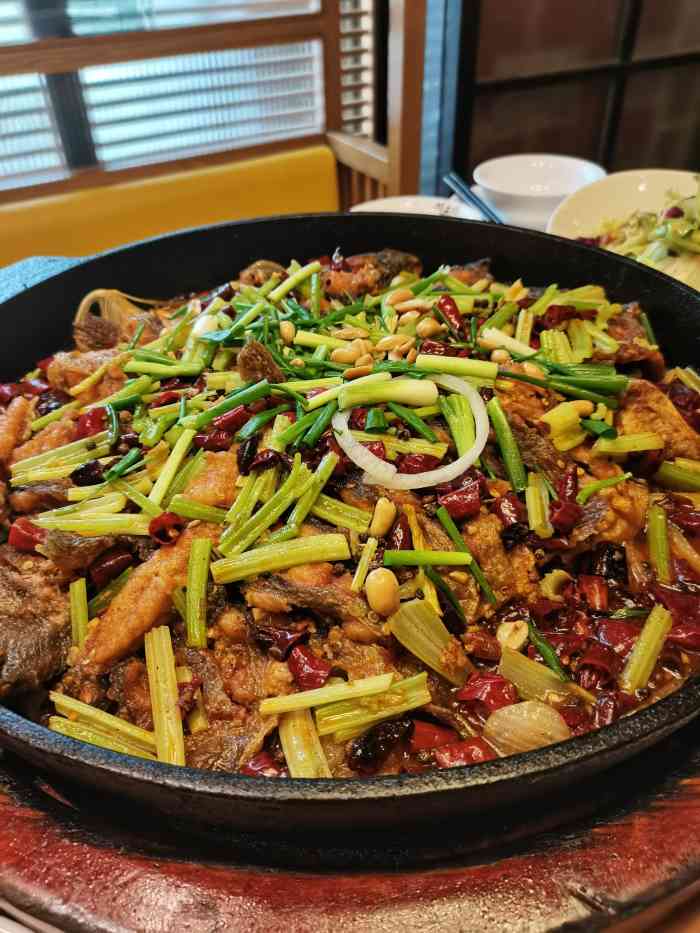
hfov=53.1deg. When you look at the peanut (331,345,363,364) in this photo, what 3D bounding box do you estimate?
[{"bbox_3d":[-0.002,-0.051,0.316,0.014,0.008,0.009,-9,39,-10],"label":"peanut"}]

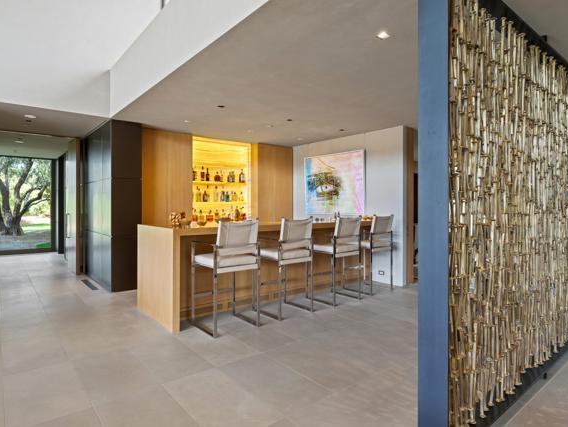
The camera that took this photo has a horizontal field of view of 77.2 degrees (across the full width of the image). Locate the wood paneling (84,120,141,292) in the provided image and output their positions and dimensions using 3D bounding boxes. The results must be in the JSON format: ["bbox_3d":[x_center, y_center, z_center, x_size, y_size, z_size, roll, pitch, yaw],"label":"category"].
[{"bbox_3d":[-3.064,-0.121,6.301,0.440,2.620,1.970,-1,1,-39],"label":"wood paneling"}]

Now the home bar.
[{"bbox_3d":[-0.424,-0.109,5.764,3.840,2.620,2.650,-1,1,-39],"label":"home bar"}]

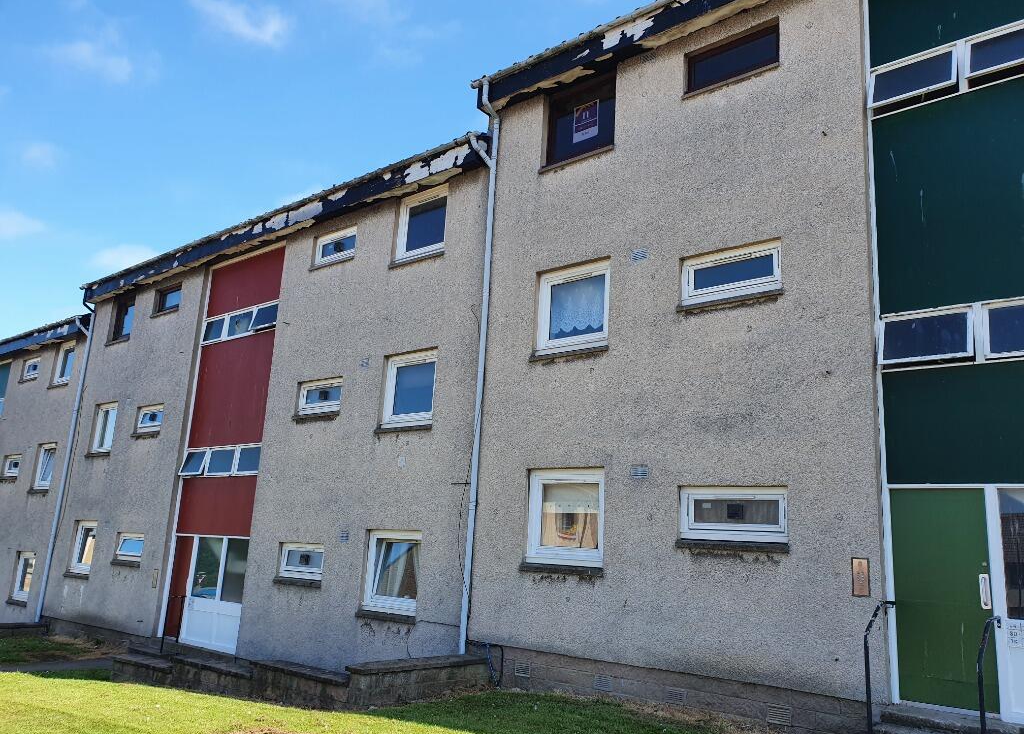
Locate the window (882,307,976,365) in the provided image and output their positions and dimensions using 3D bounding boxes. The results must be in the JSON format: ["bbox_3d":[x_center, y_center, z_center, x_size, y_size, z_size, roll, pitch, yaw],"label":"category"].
[{"bbox_3d":[3.945,-0.305,7.343,0.810,0.529,0.073,-7,-25,39],"label":"window"}]

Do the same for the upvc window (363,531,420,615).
[{"bbox_3d":[-1.753,3.086,11.582,1.202,1.182,0.100,-8,-17,38],"label":"upvc window"}]

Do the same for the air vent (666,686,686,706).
[{"bbox_3d":[1.744,3.460,8.088,0.228,0.153,0.031,-7,-16,39],"label":"air vent"}]

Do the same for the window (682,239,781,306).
[{"bbox_3d":[2.517,-1.044,8.787,1.191,0.596,0.094,-7,-16,39],"label":"window"}]

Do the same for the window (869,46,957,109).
[{"bbox_3d":[4.119,-2.993,7.928,0.826,0.513,0.073,-7,-25,39],"label":"window"}]

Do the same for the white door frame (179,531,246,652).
[{"bbox_3d":[-5.542,4.245,14.482,2.090,2.002,0.080,-8,-17,38],"label":"white door frame"}]

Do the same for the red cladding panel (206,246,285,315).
[{"bbox_3d":[-5.419,-1.699,15.703,2.853,1.097,0.063,-7,-16,39],"label":"red cladding panel"}]

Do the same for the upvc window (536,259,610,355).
[{"bbox_3d":[0.864,-0.785,10.494,1.202,1.206,0.100,-8,-17,38],"label":"upvc window"}]

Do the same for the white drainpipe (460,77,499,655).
[{"bbox_3d":[-0.504,-0.300,10.748,0.230,8.214,0.345,-7,-16,39],"label":"white drainpipe"}]

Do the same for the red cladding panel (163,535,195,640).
[{"bbox_3d":[-6.608,4.371,15.348,0.742,1.960,0.060,-8,-17,38],"label":"red cladding panel"}]

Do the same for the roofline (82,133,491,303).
[{"bbox_3d":[-5.935,-2.672,16.225,14.100,0.424,0.150,-8,-17,38],"label":"roofline"}]

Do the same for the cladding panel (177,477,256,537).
[{"bbox_3d":[-5.751,2.713,15.075,2.828,1.121,0.060,-8,-17,38],"label":"cladding panel"}]

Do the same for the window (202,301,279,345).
[{"bbox_3d":[-5.485,-0.867,15.532,2.947,0.627,0.105,-7,-16,39],"label":"window"}]

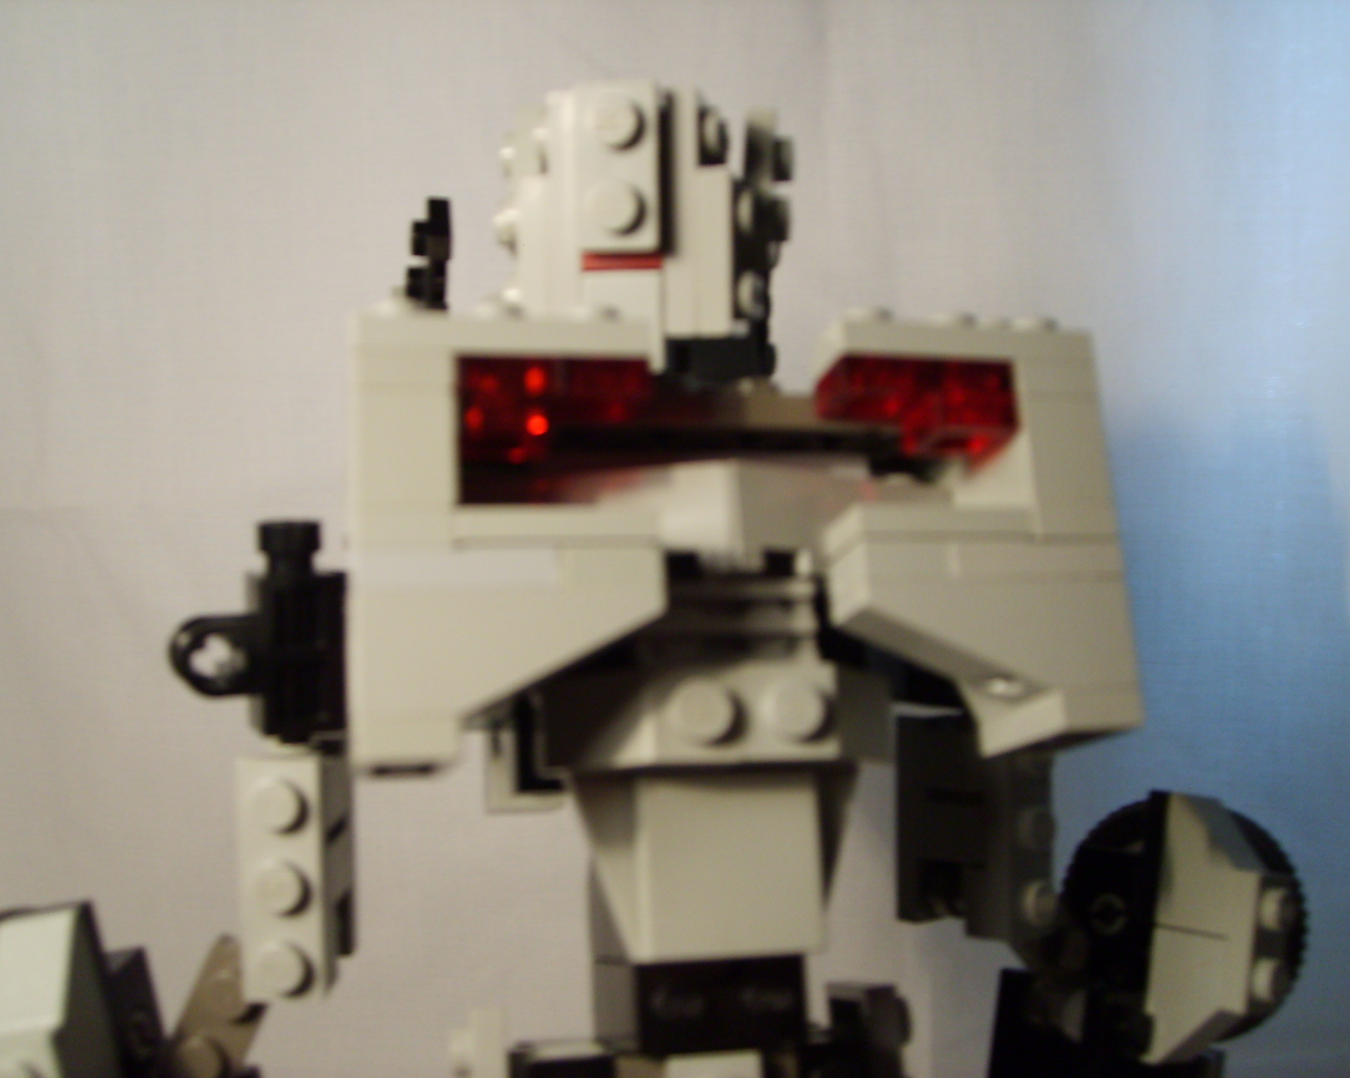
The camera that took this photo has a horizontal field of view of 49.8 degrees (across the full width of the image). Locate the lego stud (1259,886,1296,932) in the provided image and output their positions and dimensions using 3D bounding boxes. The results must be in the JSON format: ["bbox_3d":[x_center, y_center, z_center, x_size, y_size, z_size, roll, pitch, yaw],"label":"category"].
[{"bbox_3d":[0.069,0.042,0.166,0.002,0.005,0.005,-2,-19,42],"label":"lego stud"}]

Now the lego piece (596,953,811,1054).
[{"bbox_3d":[0.002,0.046,0.144,0.016,0.009,0.015,0,-8,-14],"label":"lego piece"}]

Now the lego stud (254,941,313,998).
[{"bbox_3d":[-0.038,0.042,0.141,0.005,0.005,0.002,1,-7,-6],"label":"lego stud"}]

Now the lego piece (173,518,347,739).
[{"bbox_3d":[-0.041,0.009,0.143,0.016,0.021,0.008,-1,-8,-5],"label":"lego piece"}]

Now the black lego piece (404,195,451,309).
[{"bbox_3d":[-0.022,-0.025,0.130,0.004,0.011,0.004,-1,-13,-12],"label":"black lego piece"}]

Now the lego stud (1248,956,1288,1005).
[{"bbox_3d":[0.067,0.050,0.164,0.002,0.005,0.005,-2,-19,42],"label":"lego stud"}]

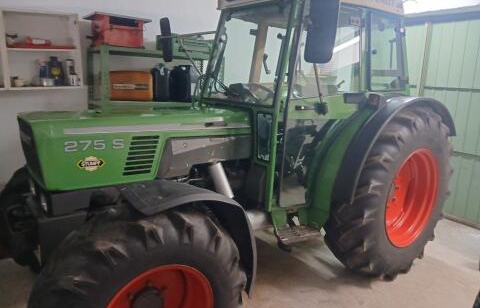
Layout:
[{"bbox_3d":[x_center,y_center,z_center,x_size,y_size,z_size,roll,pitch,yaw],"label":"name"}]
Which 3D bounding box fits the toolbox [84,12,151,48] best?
[{"bbox_3d":[-1.264,-1.247,3.718,0.540,0.285,0.500,-7,15,-32],"label":"toolbox"}]

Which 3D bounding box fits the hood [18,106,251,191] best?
[{"bbox_3d":[-0.659,-0.118,2.498,1.450,0.387,0.578,-8,16,-37],"label":"hood"}]

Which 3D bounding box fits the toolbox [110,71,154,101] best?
[{"bbox_3d":[-1.158,-0.700,3.676,0.455,0.290,0.260,-7,15,-32],"label":"toolbox"}]

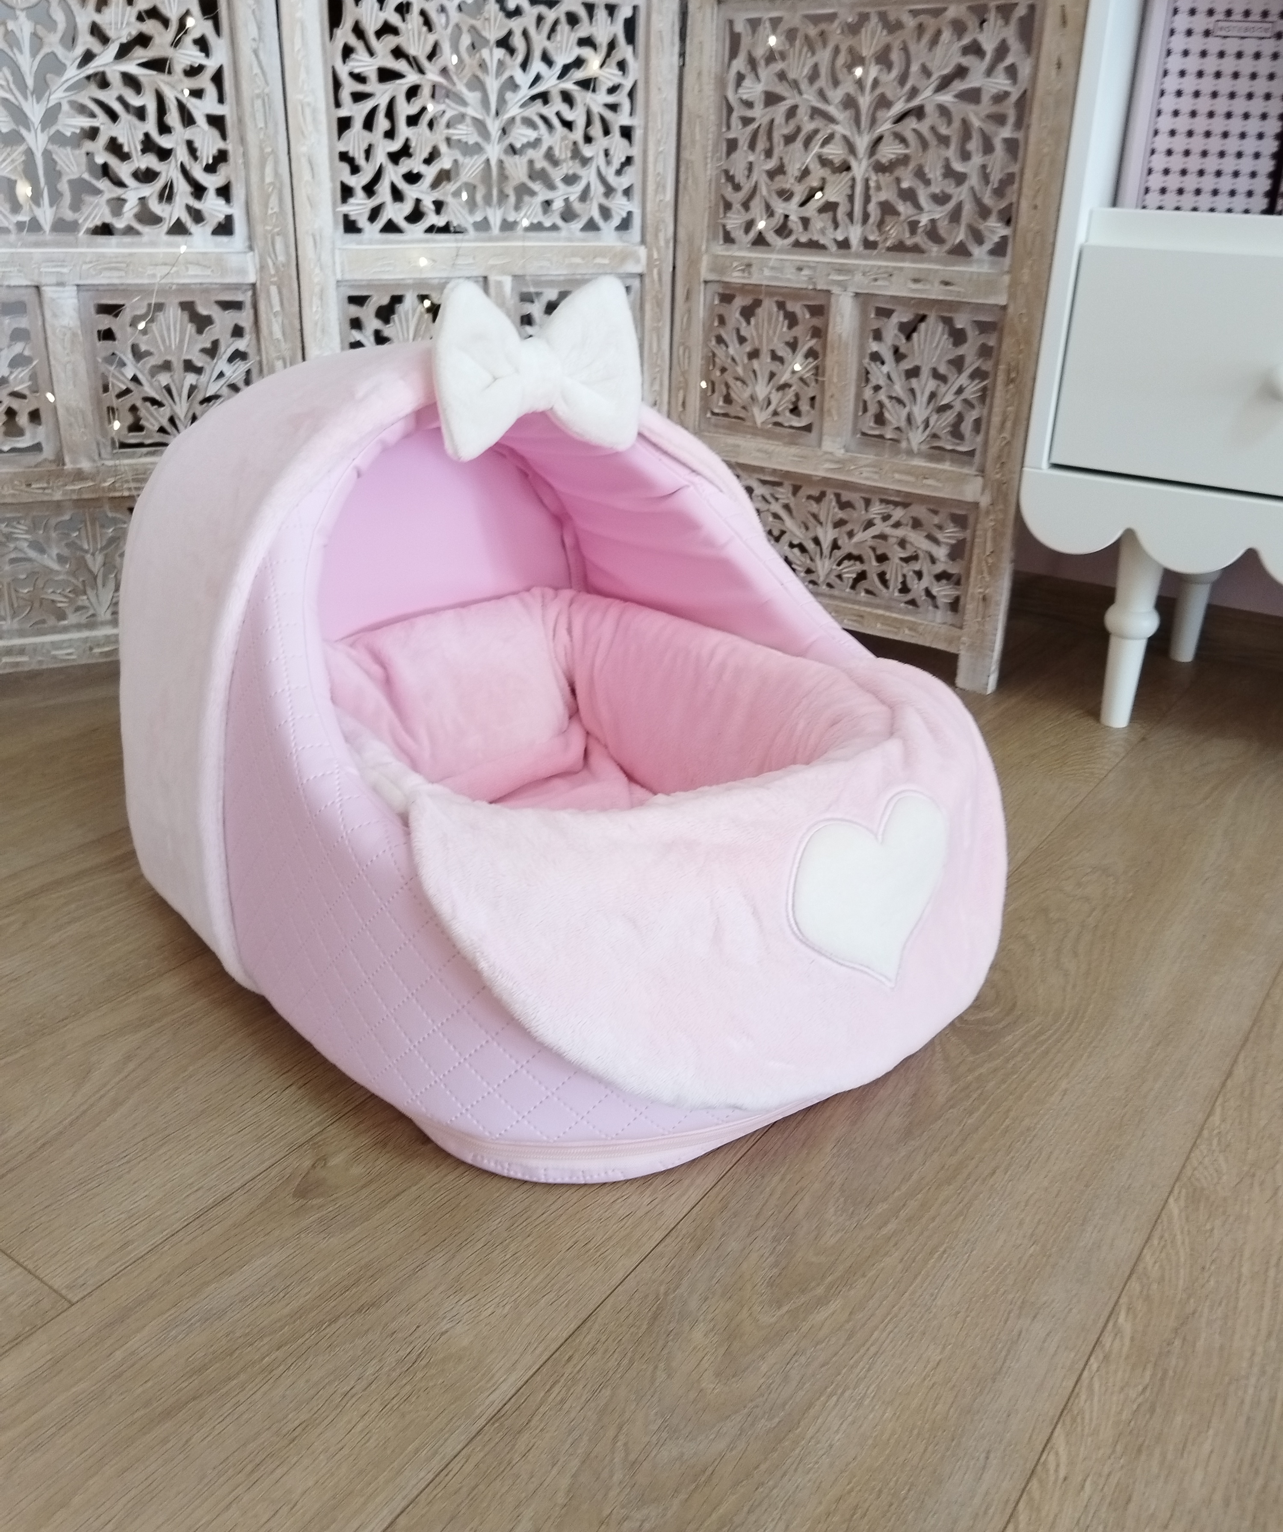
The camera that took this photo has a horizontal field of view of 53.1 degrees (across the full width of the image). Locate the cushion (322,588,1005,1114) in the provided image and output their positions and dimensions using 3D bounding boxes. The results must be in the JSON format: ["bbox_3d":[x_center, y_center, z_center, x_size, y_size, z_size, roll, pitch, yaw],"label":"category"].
[{"bbox_3d":[-0.030,0.031,0.838,0.362,0.190,0.485,-20,31,-39],"label":"cushion"}]

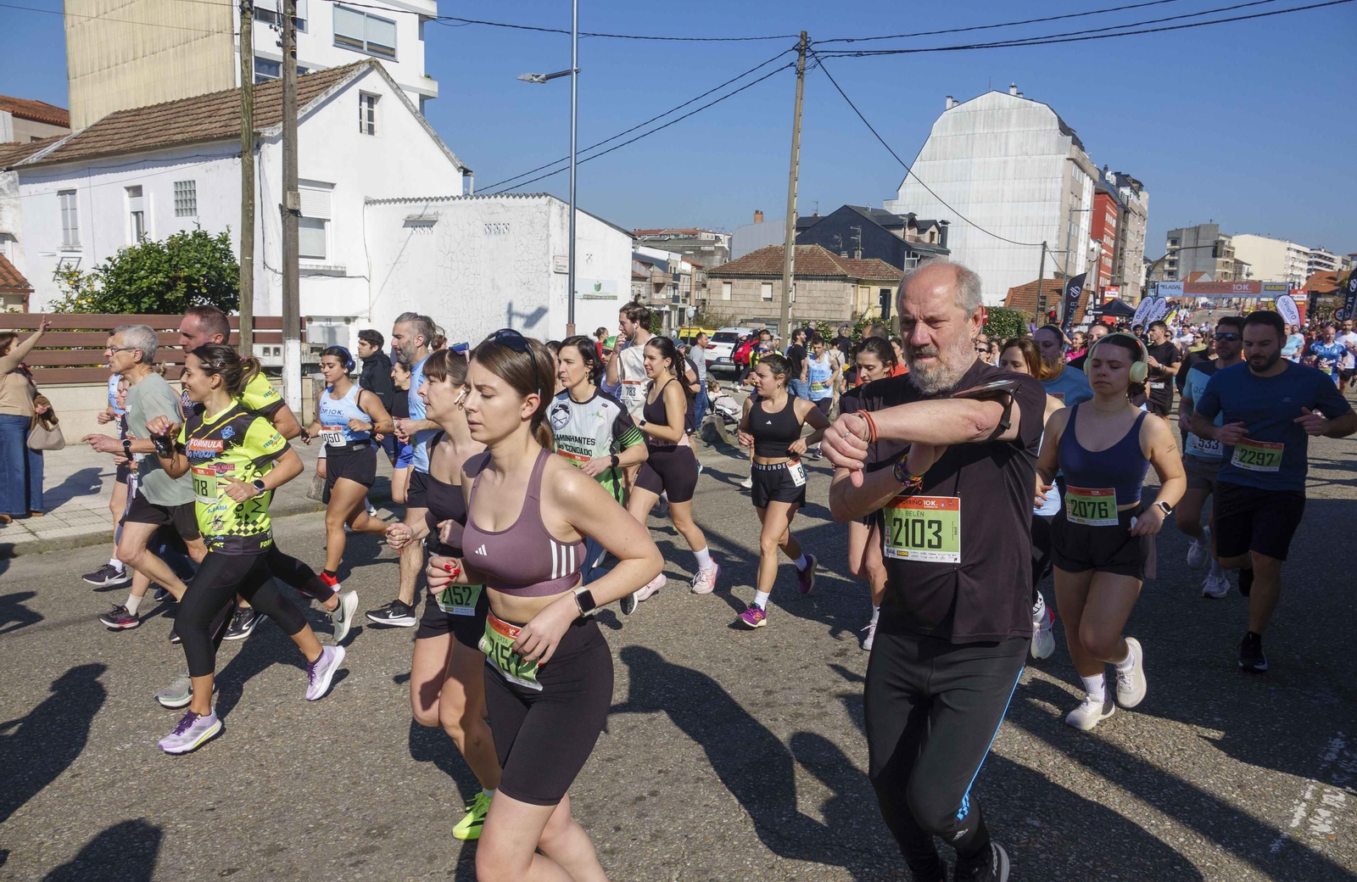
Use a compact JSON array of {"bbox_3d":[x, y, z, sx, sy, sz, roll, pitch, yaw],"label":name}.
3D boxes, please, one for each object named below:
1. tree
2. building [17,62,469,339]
[{"bbox_3d":[-7.900,-1.600,13.300,2.400,2.900,2.600,9,11,44],"label":"tree"},{"bbox_3d":[-12.295,-5.715,24.799,12.497,7.677,5.566,7,10,34],"label":"building"}]

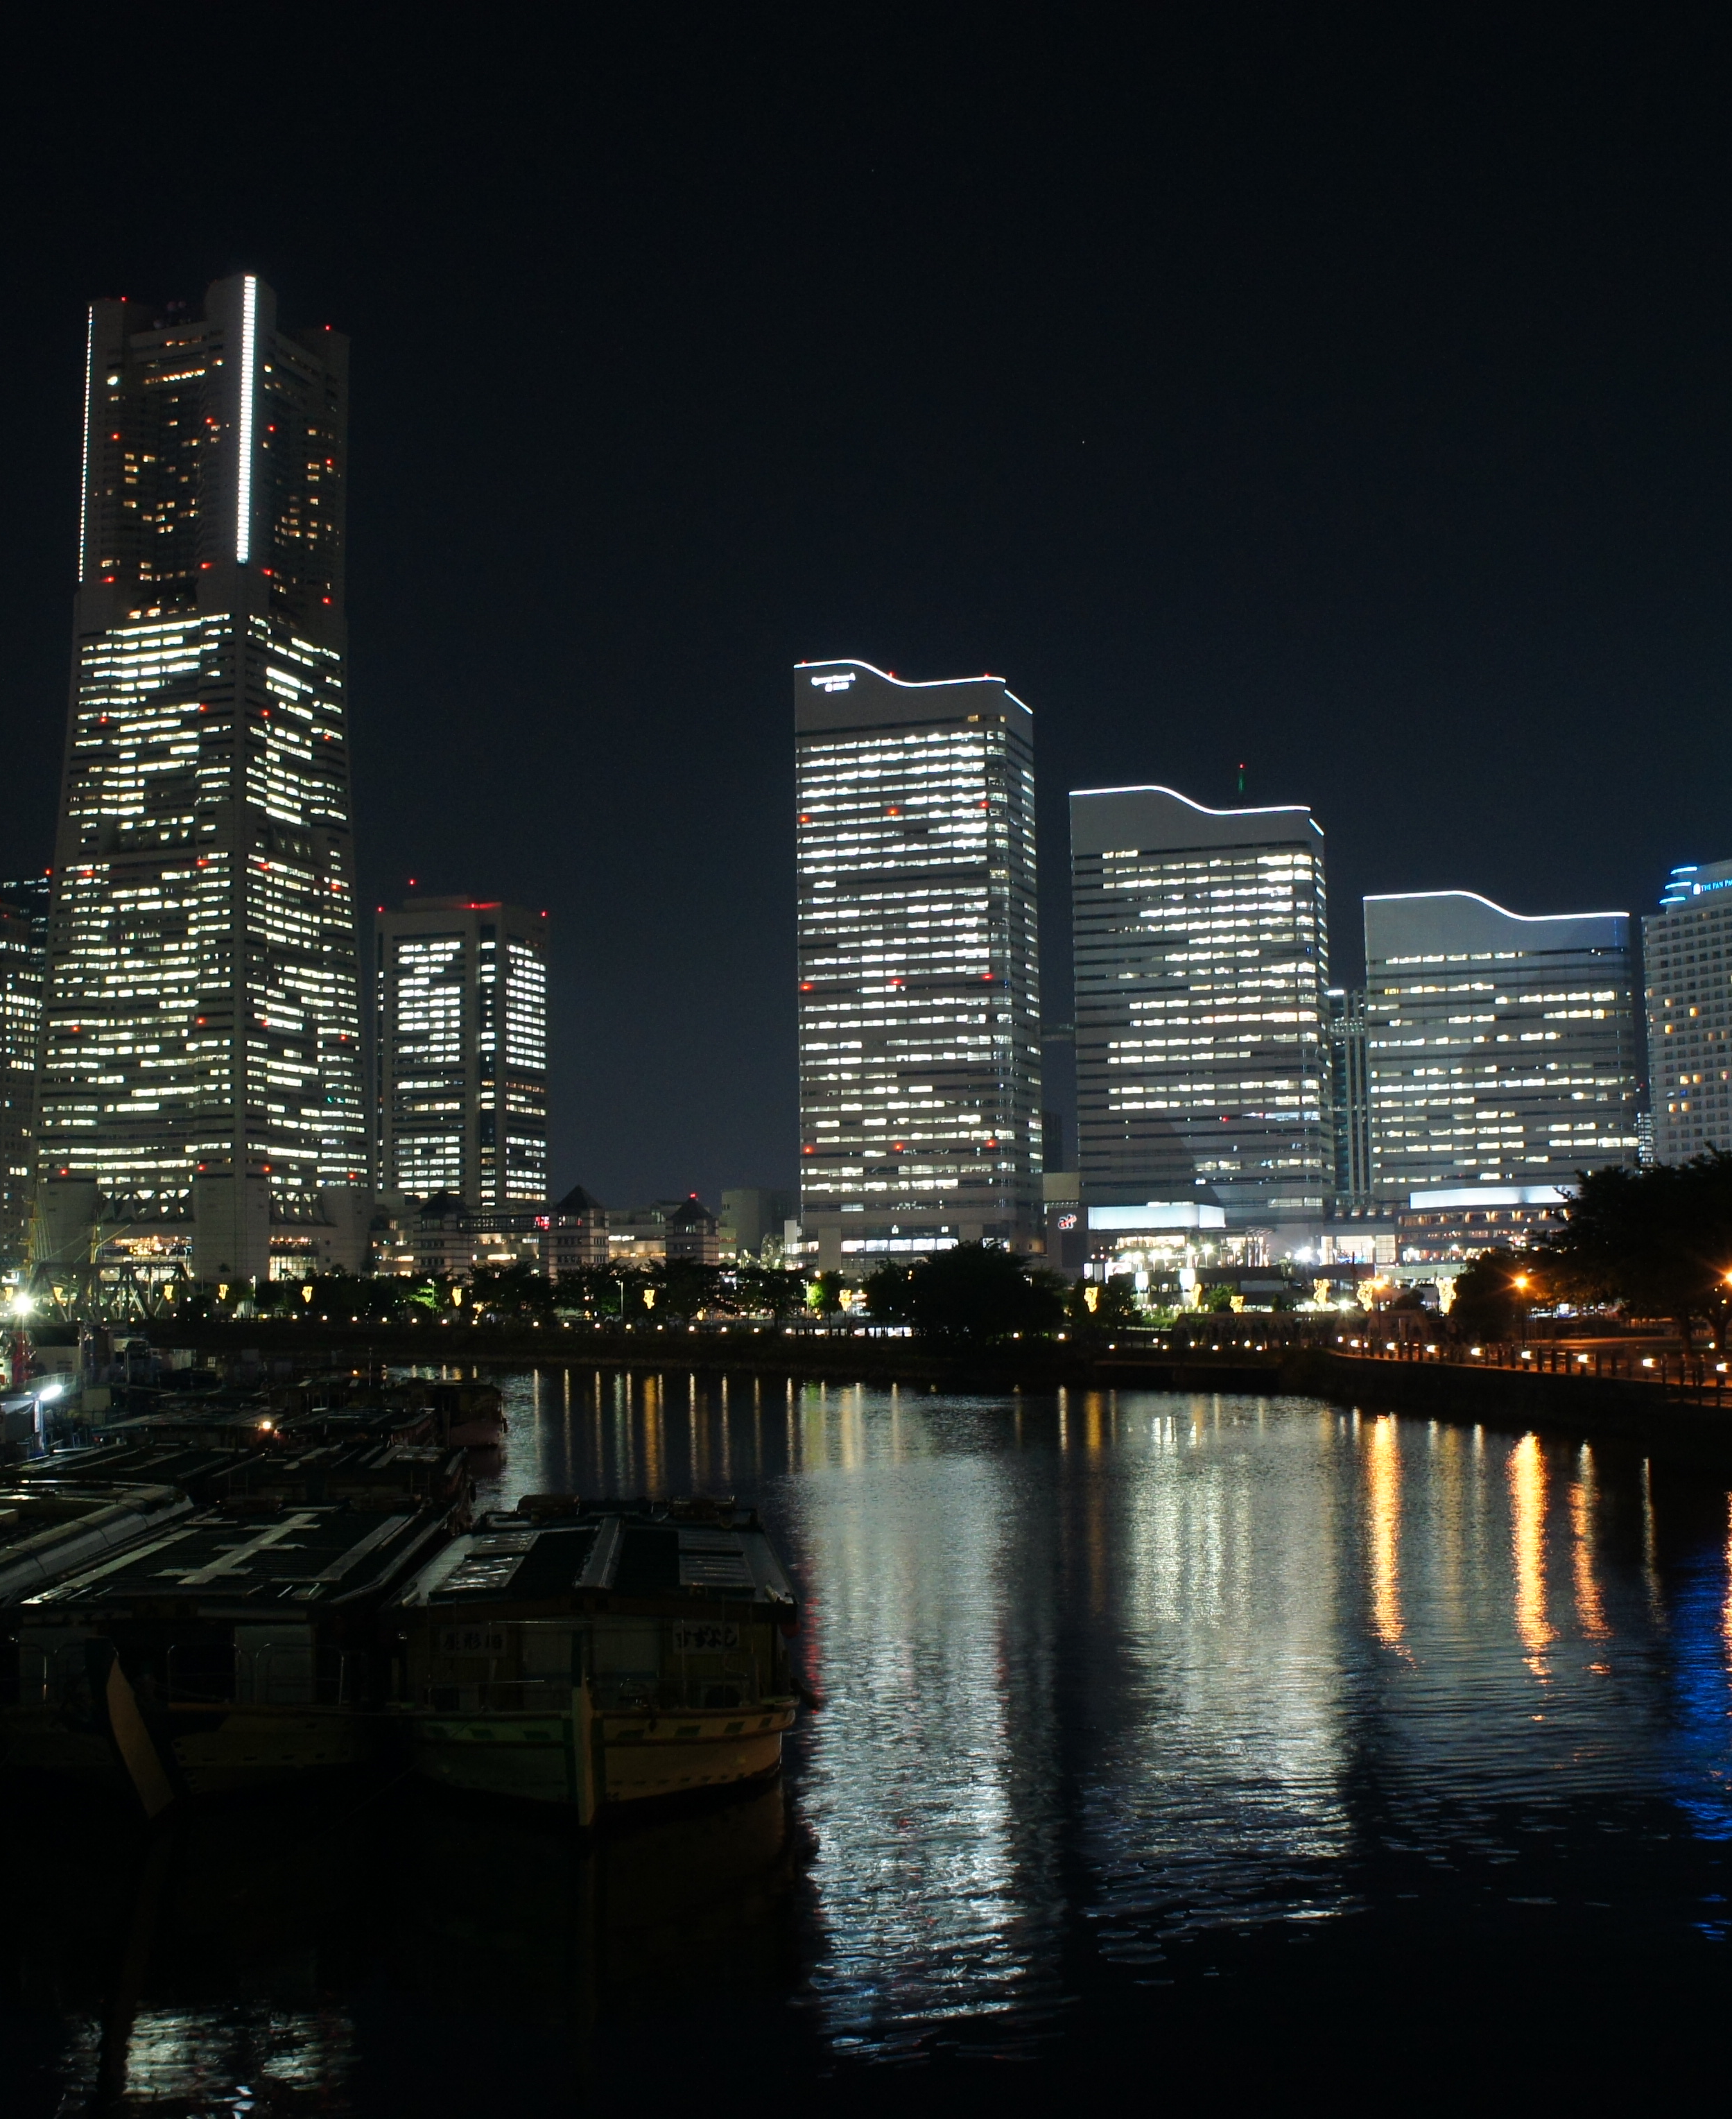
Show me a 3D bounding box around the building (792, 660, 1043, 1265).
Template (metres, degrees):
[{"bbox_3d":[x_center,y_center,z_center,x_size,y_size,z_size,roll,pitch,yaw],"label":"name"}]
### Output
[{"bbox_3d":[15.510,-25.330,679.550,61.520,172.000,36.770,-2,-5,18],"label":"building"}]

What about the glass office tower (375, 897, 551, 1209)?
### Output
[{"bbox_3d":[-161.250,12.630,959.730,51.520,149.000,50.880,-2,-5,18],"label":"glass office tower"}]

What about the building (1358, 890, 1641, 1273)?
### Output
[{"bbox_3d":[192.090,6.450,712.250,77.250,109.000,39.000,-2,-5,18],"label":"building"}]

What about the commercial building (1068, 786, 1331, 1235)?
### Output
[{"bbox_3d":[97.100,-8.410,692.030,67.370,138.000,39.000,-2,-5,18],"label":"commercial building"}]

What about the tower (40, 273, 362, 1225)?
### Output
[{"bbox_3d":[-198.770,-80.320,727.460,67.110,296.000,74.520,-2,-5,18],"label":"tower"}]

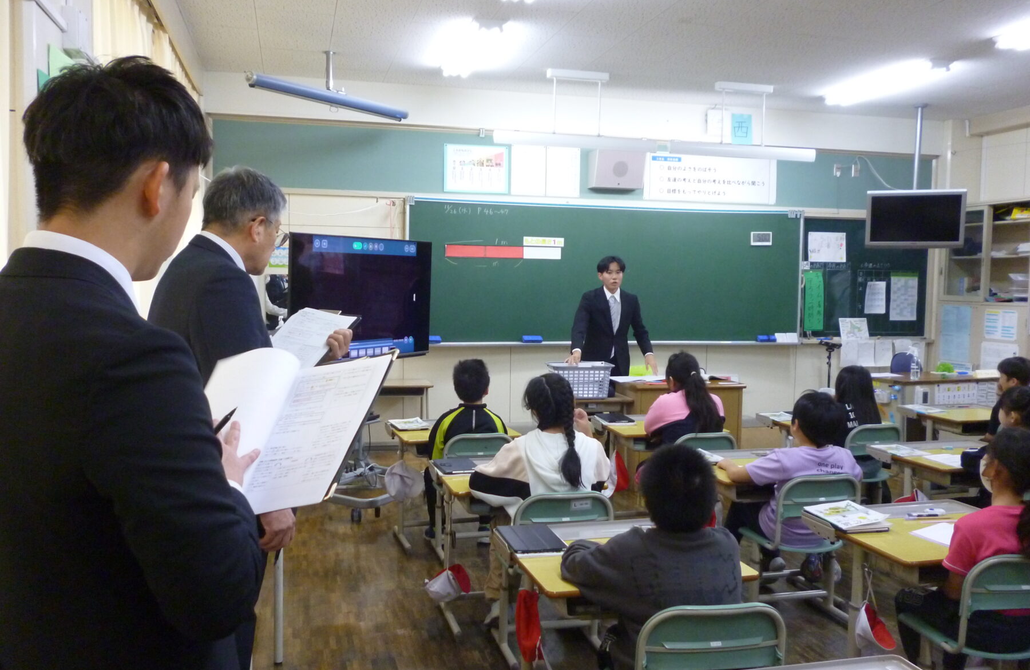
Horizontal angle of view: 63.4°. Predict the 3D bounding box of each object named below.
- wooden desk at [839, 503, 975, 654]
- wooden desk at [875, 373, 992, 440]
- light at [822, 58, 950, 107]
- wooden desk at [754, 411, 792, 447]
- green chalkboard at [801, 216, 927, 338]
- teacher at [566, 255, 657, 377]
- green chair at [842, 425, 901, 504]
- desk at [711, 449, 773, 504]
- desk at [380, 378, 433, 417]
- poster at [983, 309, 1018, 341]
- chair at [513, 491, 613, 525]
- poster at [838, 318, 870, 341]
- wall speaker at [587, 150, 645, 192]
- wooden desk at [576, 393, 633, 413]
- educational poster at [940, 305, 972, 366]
[{"bbox_3d":[1.373,0.929,2.789,0.630,0.585,0.580,0,4,-15],"label":"wooden desk"},{"bbox_3d":[3.178,0.674,6.361,1.100,0.710,0.680,0,4,-18],"label":"wooden desk"},{"bbox_3d":[2.751,-1.872,6.277,0.210,0.100,1.240,0,5,-15],"label":"light"},{"bbox_3d":[1.898,0.838,5.116,0.700,0.620,0.580,0,5,-15],"label":"wooden desk"},{"bbox_3d":[3.300,-0.530,7.822,1.330,1.120,0.040,0,4,-13],"label":"green chalkboard"},{"bbox_3d":[0.689,0.216,6.085,0.640,1.585,0.460,0,4,-15],"label":"teacher"},{"bbox_3d":[1.916,0.787,4.758,0.370,0.645,0.430,0,4,-15],"label":"green chair"},{"bbox_3d":[1.189,0.922,3.990,0.700,0.620,0.580,0,5,-15],"label":"desk"},{"bbox_3d":[-0.969,0.679,6.440,0.650,0.630,0.410,0,4,-13],"label":"desk"},{"bbox_3d":[4.296,-0.087,7.364,0.010,0.257,0.350,0,5,-15],"label":"poster"},{"bbox_3d":[0.132,0.863,3.119,0.370,0.645,0.430,0,4,-15],"label":"chair"},{"bbox_3d":[3.237,-0.057,7.937,0.305,0.207,0.010,0,-9,-15],"label":"poster"},{"bbox_3d":[0.872,-1.392,7.072,0.430,0.320,0.220,0,4,-13],"label":"wall speaker"},{"bbox_3d":[0.452,0.750,5.752,0.610,0.645,0.410,0,5,-15],"label":"wooden desk"},{"bbox_3d":[4.097,-0.006,7.760,0.020,0.530,0.360,0,4,-13],"label":"educational poster"}]

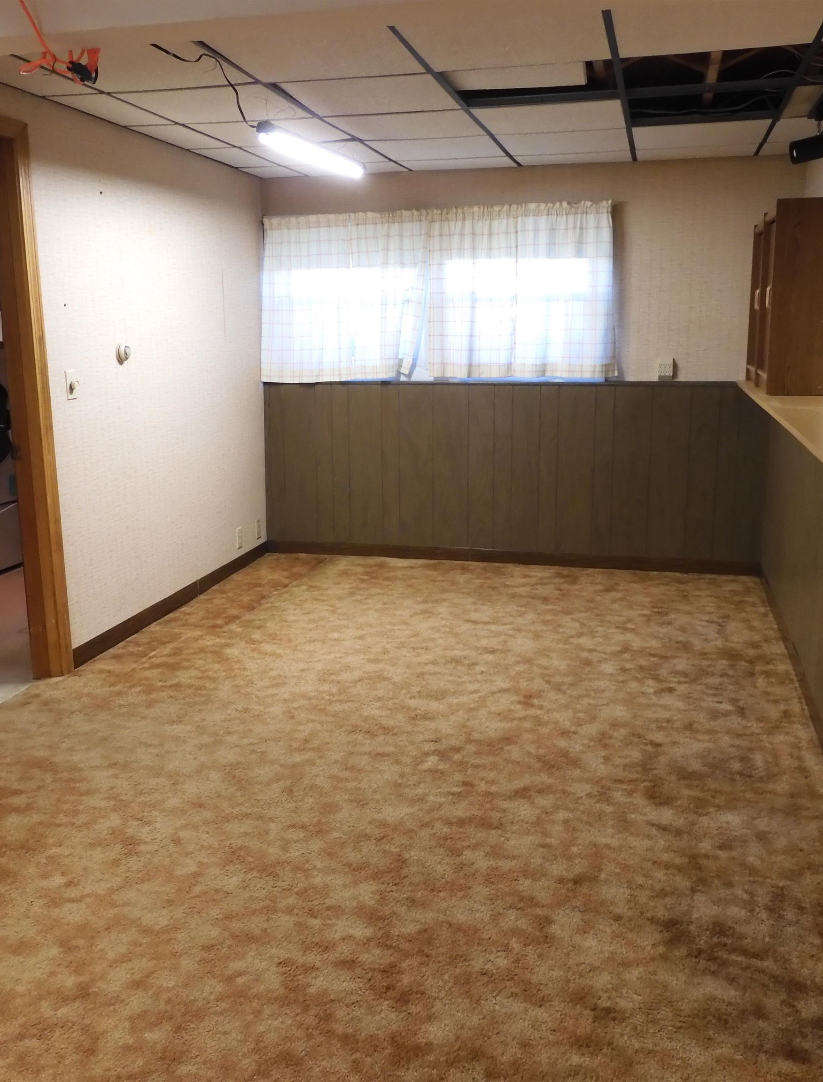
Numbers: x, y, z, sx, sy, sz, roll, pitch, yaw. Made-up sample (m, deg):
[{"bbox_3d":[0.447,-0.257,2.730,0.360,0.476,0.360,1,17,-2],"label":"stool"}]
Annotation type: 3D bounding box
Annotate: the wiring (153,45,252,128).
[{"bbox_3d":[-0.658,-1.464,3.248,0.140,0.170,0.500,3,13,14],"label":"wiring"}]

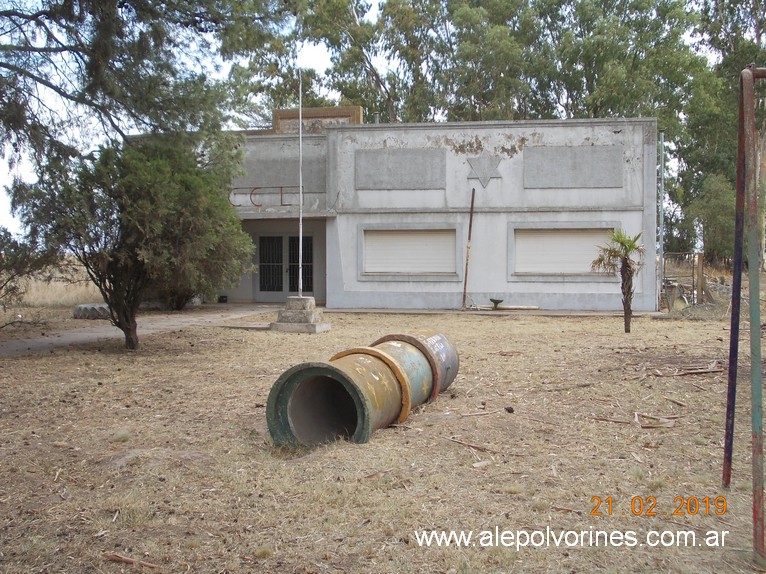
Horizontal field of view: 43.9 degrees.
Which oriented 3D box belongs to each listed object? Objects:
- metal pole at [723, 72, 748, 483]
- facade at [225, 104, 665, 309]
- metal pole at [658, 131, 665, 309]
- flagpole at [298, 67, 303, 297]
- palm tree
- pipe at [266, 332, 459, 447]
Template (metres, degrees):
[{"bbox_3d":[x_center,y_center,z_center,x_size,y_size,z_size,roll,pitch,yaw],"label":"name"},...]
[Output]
[{"bbox_3d":[2.199,0.039,5.961,0.053,2.735,0.053,-4,16,0],"label":"metal pole"},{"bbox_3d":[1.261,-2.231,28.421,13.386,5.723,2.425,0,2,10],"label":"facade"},{"bbox_3d":[8.517,-2.056,29.100,0.116,5.432,0.116,0,2,0],"label":"metal pole"},{"bbox_3d":[-1.717,-2.192,19.788,0.058,4.782,0.058,0,2,0],"label":"flagpole"},{"bbox_3d":[4.850,-0.116,19.594,1.067,2.105,1.067,0,2,0],"label":"palm tree"},{"bbox_3d":[0.000,0.965,9.270,0.910,0.880,3.350,1,2,19],"label":"pipe"}]

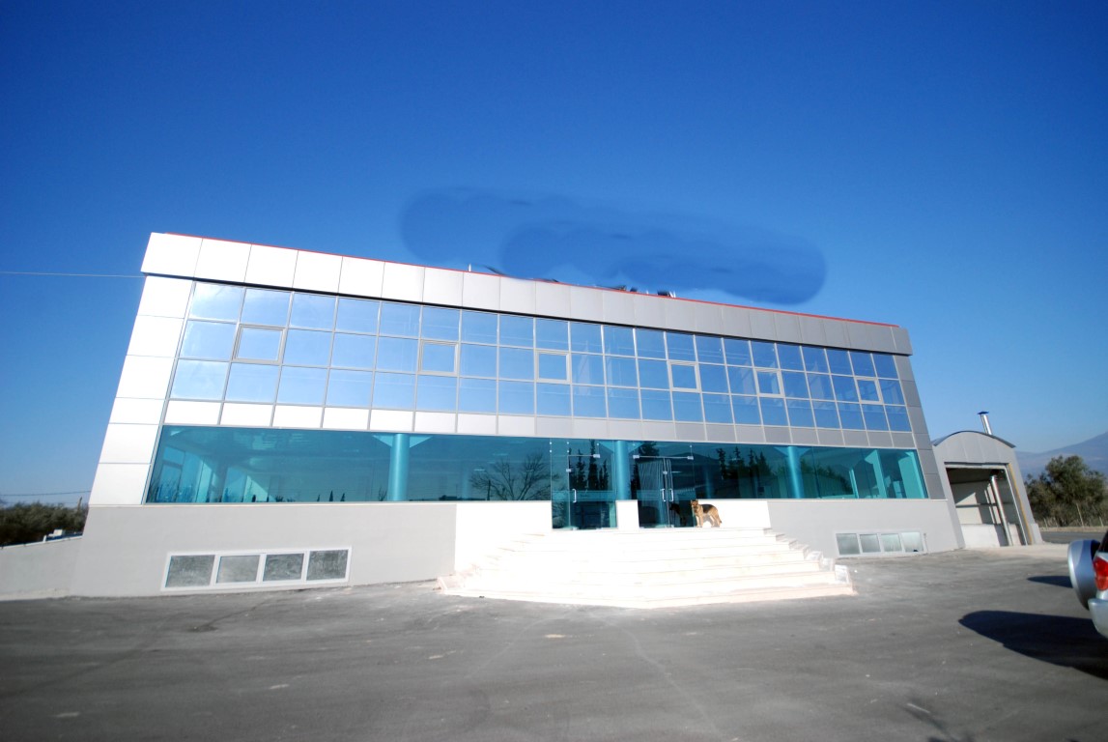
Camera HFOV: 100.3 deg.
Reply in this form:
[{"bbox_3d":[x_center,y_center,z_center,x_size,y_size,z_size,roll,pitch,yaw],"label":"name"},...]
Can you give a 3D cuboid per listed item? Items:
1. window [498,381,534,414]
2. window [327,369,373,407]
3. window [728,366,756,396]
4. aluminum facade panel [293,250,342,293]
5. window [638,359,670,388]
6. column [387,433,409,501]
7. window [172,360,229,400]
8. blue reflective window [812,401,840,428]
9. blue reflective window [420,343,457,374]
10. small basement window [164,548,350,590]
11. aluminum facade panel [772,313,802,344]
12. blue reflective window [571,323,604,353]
[{"bbox_3d":[-1.142,0.834,14.346,1.116,1.044,0.080,4,-19,-16],"label":"window"},{"bbox_3d":[-5.697,0.495,12.925,1.142,1.042,0.080,4,-18,-16],"label":"window"},{"bbox_3d":[6.851,0.364,16.809,1.142,1.051,0.080,4,-18,-16],"label":"window"},{"bbox_3d":[-6.916,-2.872,13.617,1.200,1.220,0.080,4,-19,-16],"label":"aluminum facade panel"},{"bbox_3d":[3.444,0.120,15.993,1.152,1.060,0.100,4,-18,-16],"label":"window"},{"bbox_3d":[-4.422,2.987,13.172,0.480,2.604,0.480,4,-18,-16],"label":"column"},{"bbox_3d":[-9.206,0.249,12.044,1.128,1.038,0.080,4,-18,-16],"label":"window"},{"bbox_3d":[10.294,1.656,17.452,1.142,1.042,0.080,4,-18,-16],"label":"blue reflective window"},{"bbox_3d":[-3.615,-0.396,14.625,1.212,1.113,0.080,4,-18,-16],"label":"blue reflective window"},{"bbox_3d":[-7.099,4.795,11.250,3.960,0.816,0.090,4,-18,-16],"label":"small basement window"},{"bbox_3d":[9.602,-1.775,18.894,1.238,1.225,0.080,4,-18,-16],"label":"aluminum facade panel"},{"bbox_3d":[1.125,-1.098,15.649,1.165,1.057,0.080,4,-18,-16],"label":"blue reflective window"}]

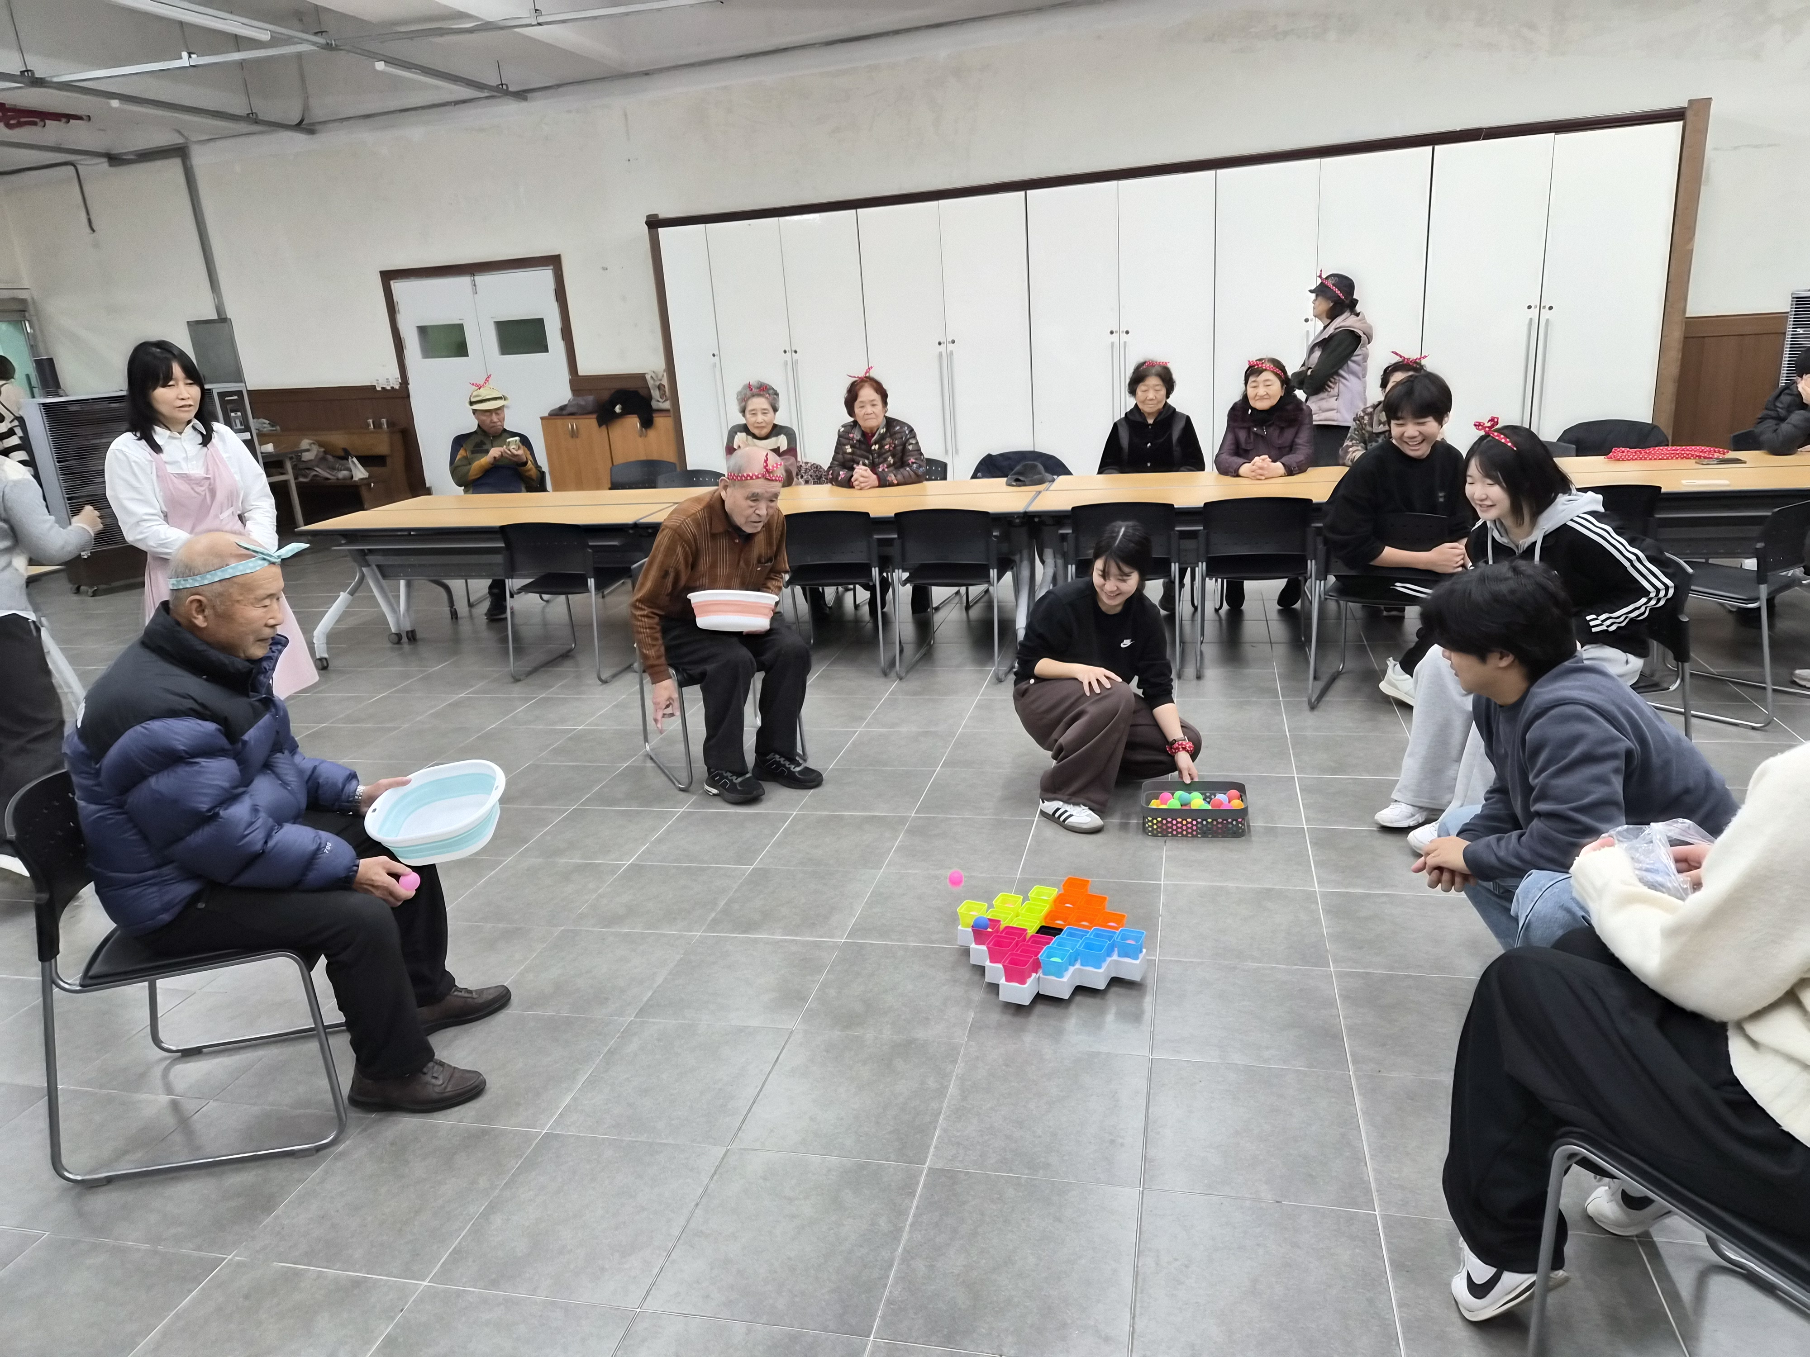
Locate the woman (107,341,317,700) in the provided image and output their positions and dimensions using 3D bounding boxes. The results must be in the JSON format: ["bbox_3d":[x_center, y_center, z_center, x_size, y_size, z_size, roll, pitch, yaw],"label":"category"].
[{"bbox_3d":[-2.045,-0.208,3.717,0.420,1.628,0.520,12,24,43],"label":"woman"}]

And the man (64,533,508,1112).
[{"bbox_3d":[-1.350,0.300,2.510,0.820,1.240,0.600,-6,17,-5],"label":"man"}]

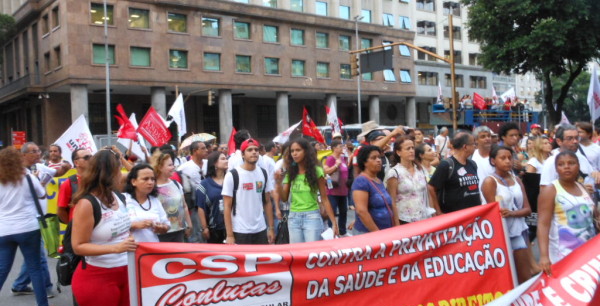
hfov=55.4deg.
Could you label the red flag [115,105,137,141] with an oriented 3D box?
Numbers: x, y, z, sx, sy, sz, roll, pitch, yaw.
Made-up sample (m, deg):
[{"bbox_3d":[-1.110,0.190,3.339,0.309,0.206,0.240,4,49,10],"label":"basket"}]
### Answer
[{"bbox_3d":[-3.483,-0.612,11.484,0.500,0.720,0.300,0,3,0],"label":"red flag"}]

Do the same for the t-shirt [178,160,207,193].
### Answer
[{"bbox_3d":[-1.274,0.407,6.750,0.300,0.680,0.460,-1,1,18],"label":"t-shirt"}]

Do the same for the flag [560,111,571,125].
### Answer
[{"bbox_3d":[6.511,-0.747,14.000,0.420,0.600,0.140,-1,1,11],"label":"flag"}]

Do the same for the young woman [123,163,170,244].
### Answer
[{"bbox_3d":[-1.075,0.819,4.169,0.500,1.520,0.360,-2,2,-27],"label":"young woman"}]

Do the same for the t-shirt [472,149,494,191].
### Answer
[{"bbox_3d":[2.104,0.297,6.522,0.520,0.680,0.290,0,3,-5],"label":"t-shirt"}]

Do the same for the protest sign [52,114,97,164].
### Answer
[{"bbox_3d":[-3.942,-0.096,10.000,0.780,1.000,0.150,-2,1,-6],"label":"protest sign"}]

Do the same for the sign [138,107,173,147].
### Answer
[{"bbox_3d":[-2.925,-0.543,11.500,0.720,0.580,0.120,30,0,-2],"label":"sign"}]

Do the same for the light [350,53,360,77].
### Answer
[{"bbox_3d":[2.707,-4.283,28.000,0.380,1.050,0.350,-3,2,-38],"label":"light"}]

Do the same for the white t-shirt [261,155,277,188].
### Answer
[{"bbox_3d":[-0.410,0.349,7.325,0.290,0.680,0.480,0,3,-10],"label":"white t-shirt"}]

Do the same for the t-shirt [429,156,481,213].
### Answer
[{"bbox_3d":[1.468,0.354,5.400,0.520,0.700,0.330,-3,2,-38],"label":"t-shirt"}]

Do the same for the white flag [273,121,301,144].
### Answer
[{"bbox_3d":[-0.271,-0.412,11.493,0.580,0.480,0.220,0,3,0],"label":"white flag"}]

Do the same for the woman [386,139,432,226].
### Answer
[{"bbox_3d":[1.058,0.662,5.517,0.460,1.642,0.330,-2,1,-23],"label":"woman"}]

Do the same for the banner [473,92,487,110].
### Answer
[{"bbox_3d":[13.180,-3.781,42.000,1.100,0.850,0.150,23,0,-3],"label":"banner"}]

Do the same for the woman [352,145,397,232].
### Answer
[{"bbox_3d":[0.732,0.765,5.543,0.470,1.610,0.330,-3,4,-45],"label":"woman"}]

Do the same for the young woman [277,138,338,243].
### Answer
[{"bbox_3d":[0.086,0.693,5.417,0.560,1.642,0.360,-1,1,12],"label":"young woman"}]

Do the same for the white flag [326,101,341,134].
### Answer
[{"bbox_3d":[1.083,-1.148,18.500,0.480,1.100,0.350,-2,1,-18],"label":"white flag"}]

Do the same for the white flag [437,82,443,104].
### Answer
[{"bbox_3d":[9.024,-3.849,37.000,0.420,1.400,0.350,-2,1,-18],"label":"white flag"}]

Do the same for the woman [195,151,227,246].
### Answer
[{"bbox_3d":[-0.874,0.752,6.016,0.320,1.557,0.470,-1,2,41],"label":"woman"}]

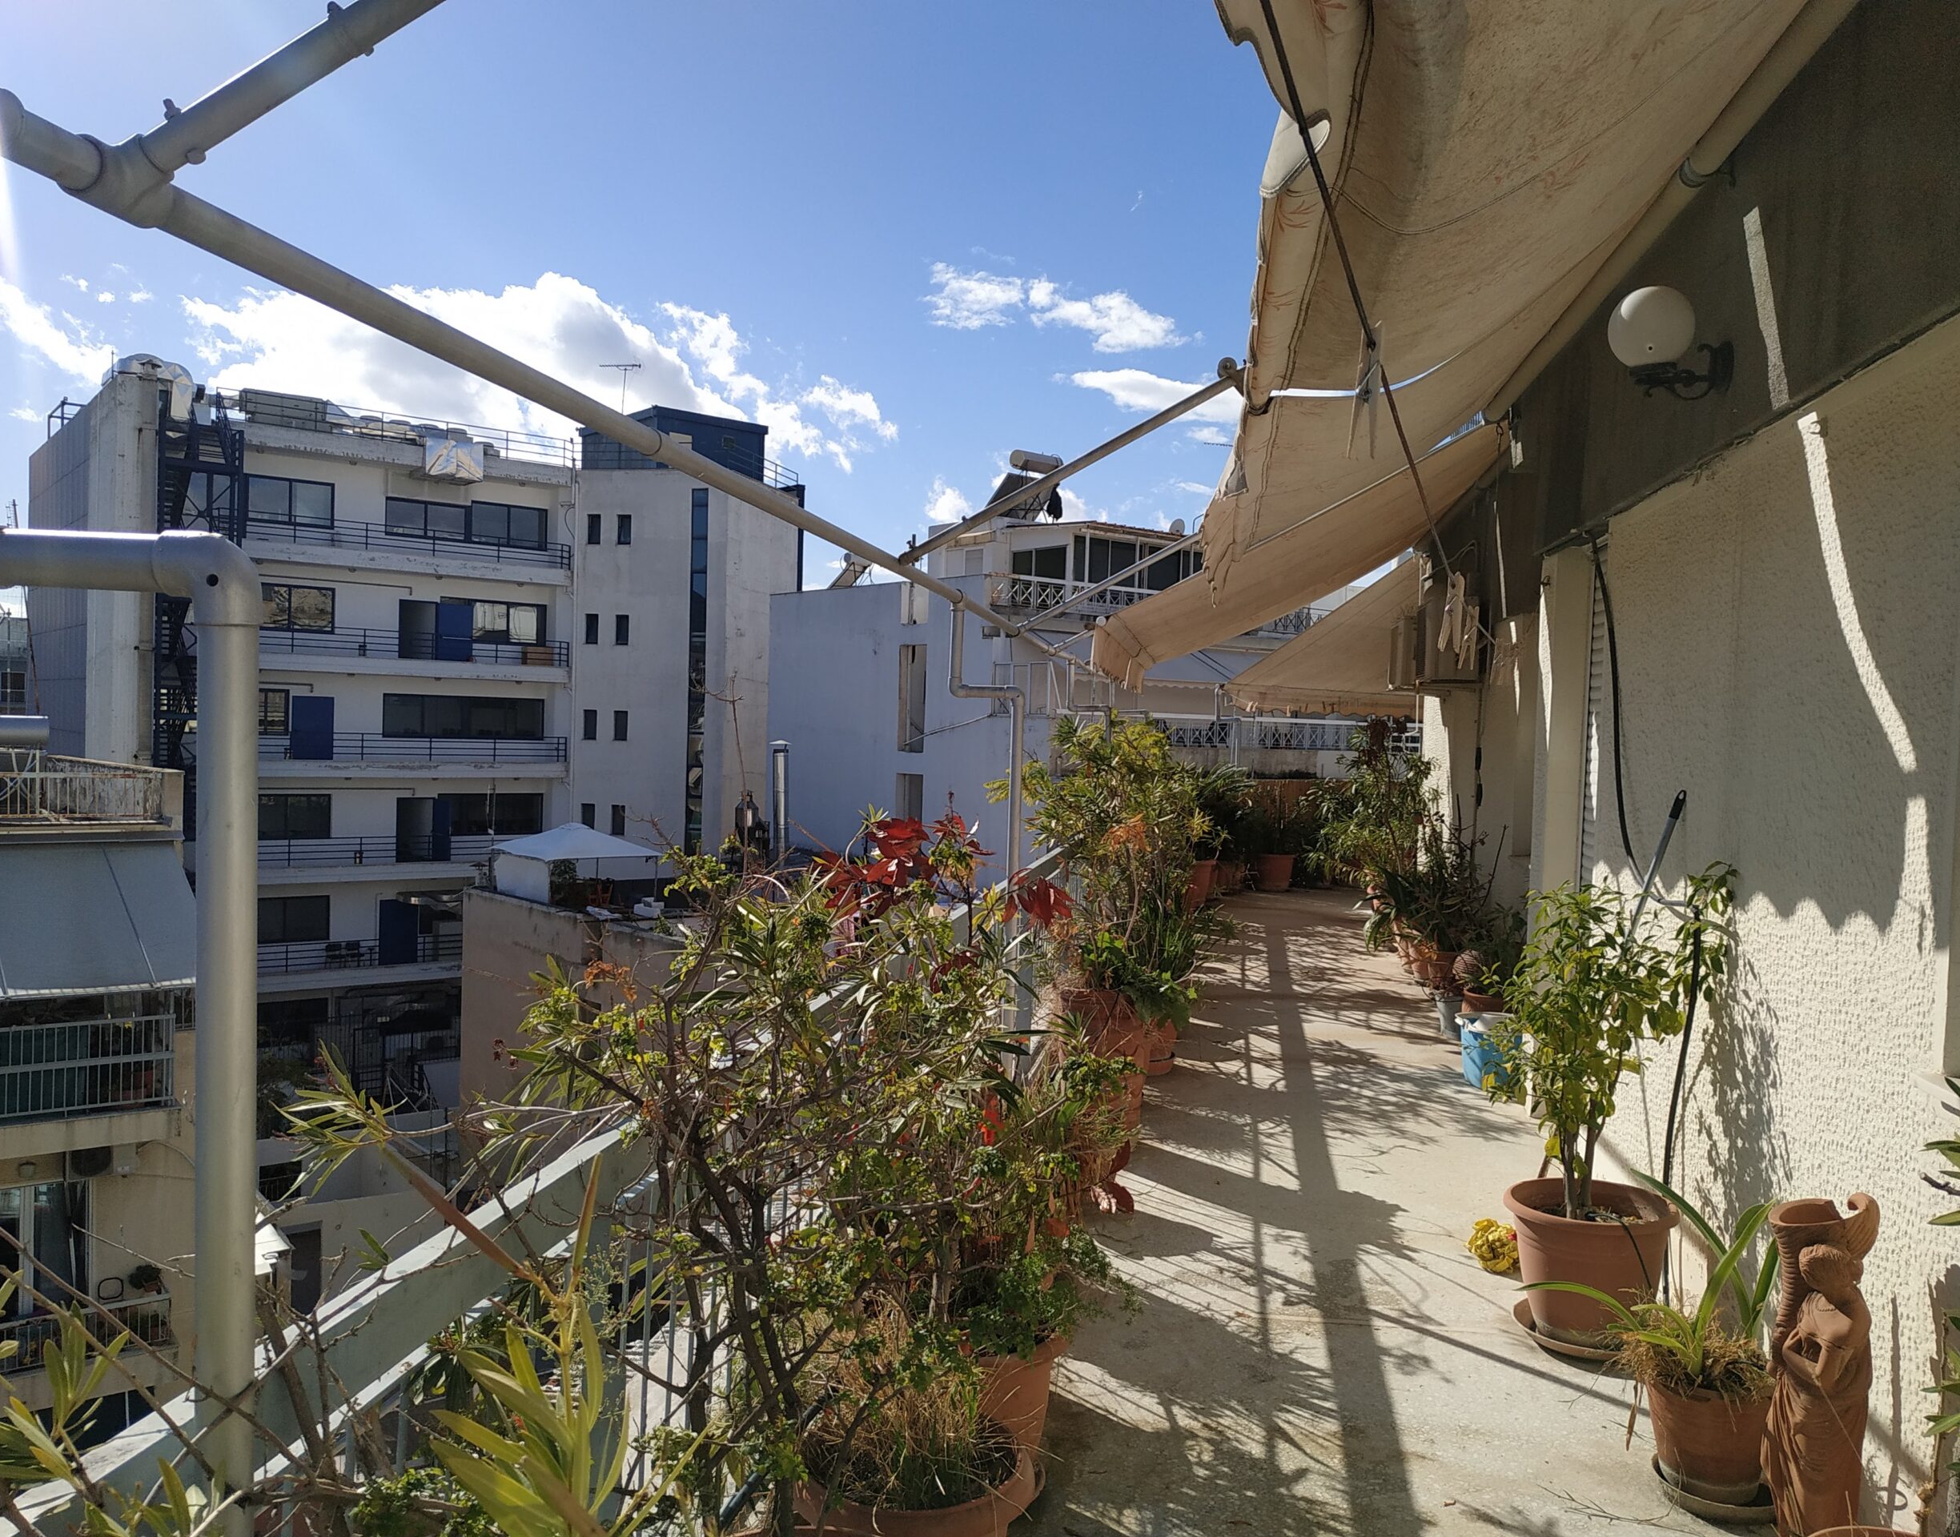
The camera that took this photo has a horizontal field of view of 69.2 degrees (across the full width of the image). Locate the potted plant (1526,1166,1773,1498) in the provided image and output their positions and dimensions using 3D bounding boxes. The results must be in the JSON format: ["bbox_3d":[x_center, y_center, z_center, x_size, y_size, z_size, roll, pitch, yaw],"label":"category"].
[{"bbox_3d":[1.352,1.135,2.890,0.460,0.580,0.410,2,1,11],"label":"potted plant"}]

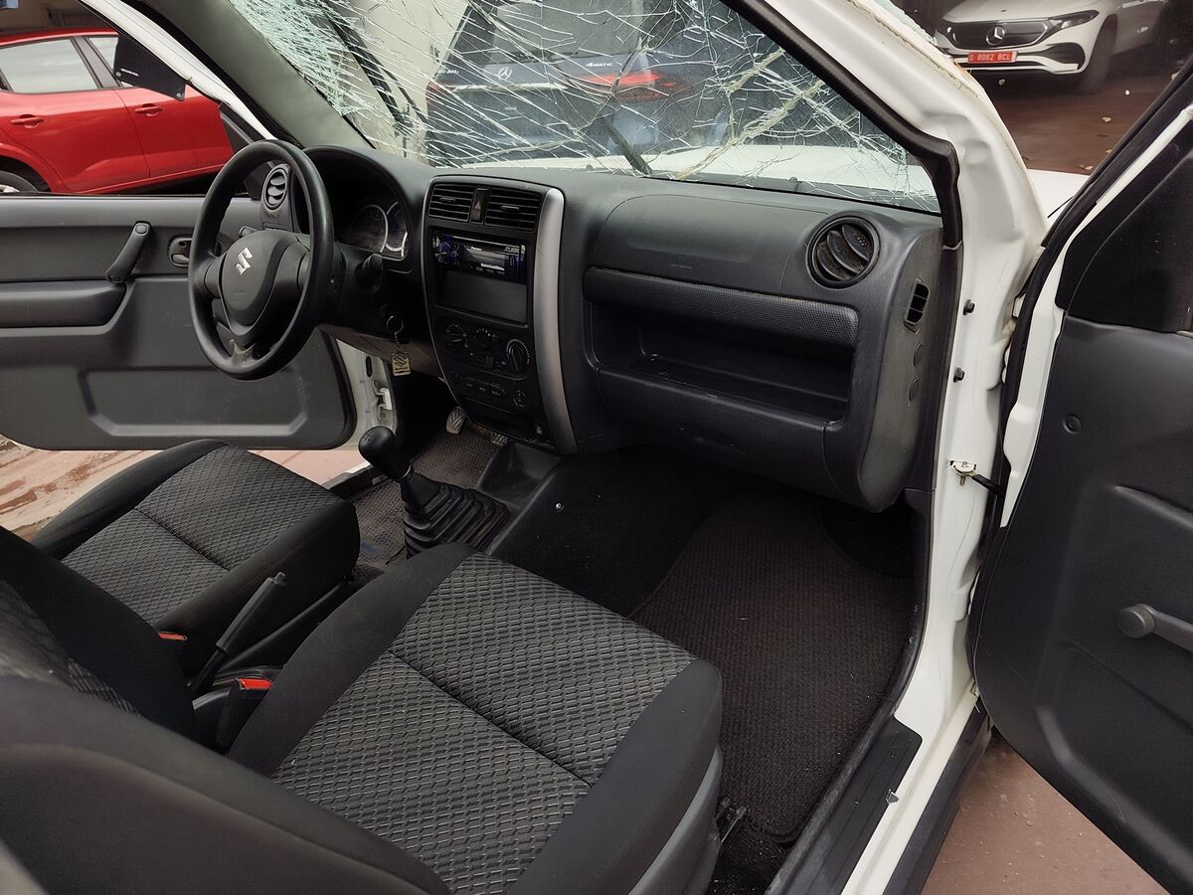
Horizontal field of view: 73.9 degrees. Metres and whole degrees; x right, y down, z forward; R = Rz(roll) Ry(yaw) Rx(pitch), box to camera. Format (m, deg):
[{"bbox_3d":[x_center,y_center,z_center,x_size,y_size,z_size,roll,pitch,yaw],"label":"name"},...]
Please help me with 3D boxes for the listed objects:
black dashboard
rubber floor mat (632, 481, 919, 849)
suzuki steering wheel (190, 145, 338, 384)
[{"bbox_3d":[-0.098,-0.244,1.206,1.220,0.410,0.320,18,36,35],"label":"black dashboard"},{"bbox_3d":[0.258,0.261,1.225,0.420,0.070,0.620,18,36,35],"label":"rubber floor mat"},{"bbox_3d":[-0.511,-0.286,1.244,0.370,0.370,0.090,18,10,35],"label":"suzuki steering wheel"}]

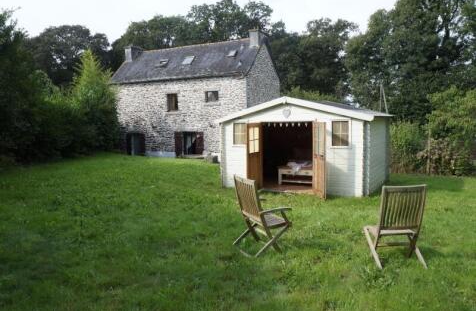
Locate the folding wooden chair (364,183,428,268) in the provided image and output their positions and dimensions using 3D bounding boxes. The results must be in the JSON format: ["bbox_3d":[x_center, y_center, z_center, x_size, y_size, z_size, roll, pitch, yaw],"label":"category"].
[{"bbox_3d":[1.727,0.749,3.941,0.490,0.905,0.560,-1,4,1],"label":"folding wooden chair"}]

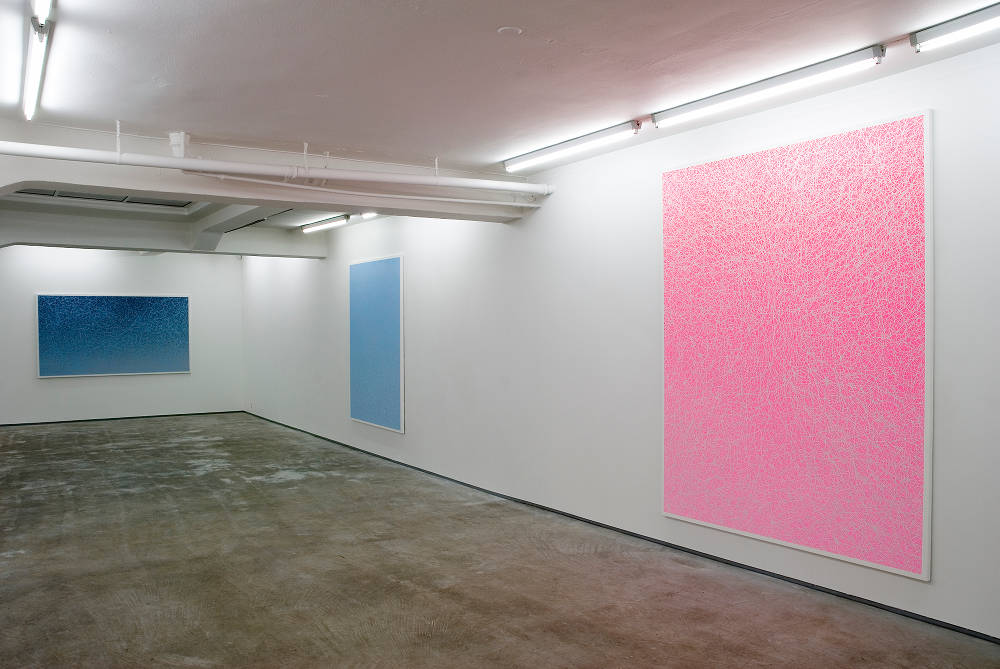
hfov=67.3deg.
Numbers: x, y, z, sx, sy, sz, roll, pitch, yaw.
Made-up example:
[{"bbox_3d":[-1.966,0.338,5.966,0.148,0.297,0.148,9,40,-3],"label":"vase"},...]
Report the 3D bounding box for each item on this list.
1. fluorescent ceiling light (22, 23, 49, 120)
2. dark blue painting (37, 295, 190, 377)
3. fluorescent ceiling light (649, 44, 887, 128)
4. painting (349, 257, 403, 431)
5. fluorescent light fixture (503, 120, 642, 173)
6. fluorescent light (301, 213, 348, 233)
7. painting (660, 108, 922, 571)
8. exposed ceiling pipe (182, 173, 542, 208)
[{"bbox_3d":[-2.417,-1.331,3.896,0.075,0.093,1.510,-1,1,-35],"label":"fluorescent ceiling light"},{"bbox_3d":[-6.505,0.025,12.797,2.349,1.365,0.045,-1,1,-35],"label":"dark blue painting"},{"bbox_3d":[1.425,-1.367,4.239,0.075,0.093,1.510,-1,1,-35],"label":"fluorescent ceiling light"},{"bbox_3d":[-1.557,0.112,9.390,0.045,2.054,1.522,-1,1,-35],"label":"painting"},{"bbox_3d":[0.480,-1.377,5.583,0.075,0.093,1.510,-1,1,-35],"label":"fluorescent light fixture"},{"bbox_3d":[-2.261,-1.407,9.561,0.075,0.093,1.510,-1,1,-35],"label":"fluorescent light"},{"bbox_3d":[1.731,0.065,4.713,0.045,2.487,1.869,-1,1,-35],"label":"painting"},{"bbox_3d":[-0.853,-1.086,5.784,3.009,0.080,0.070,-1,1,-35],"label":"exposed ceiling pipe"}]

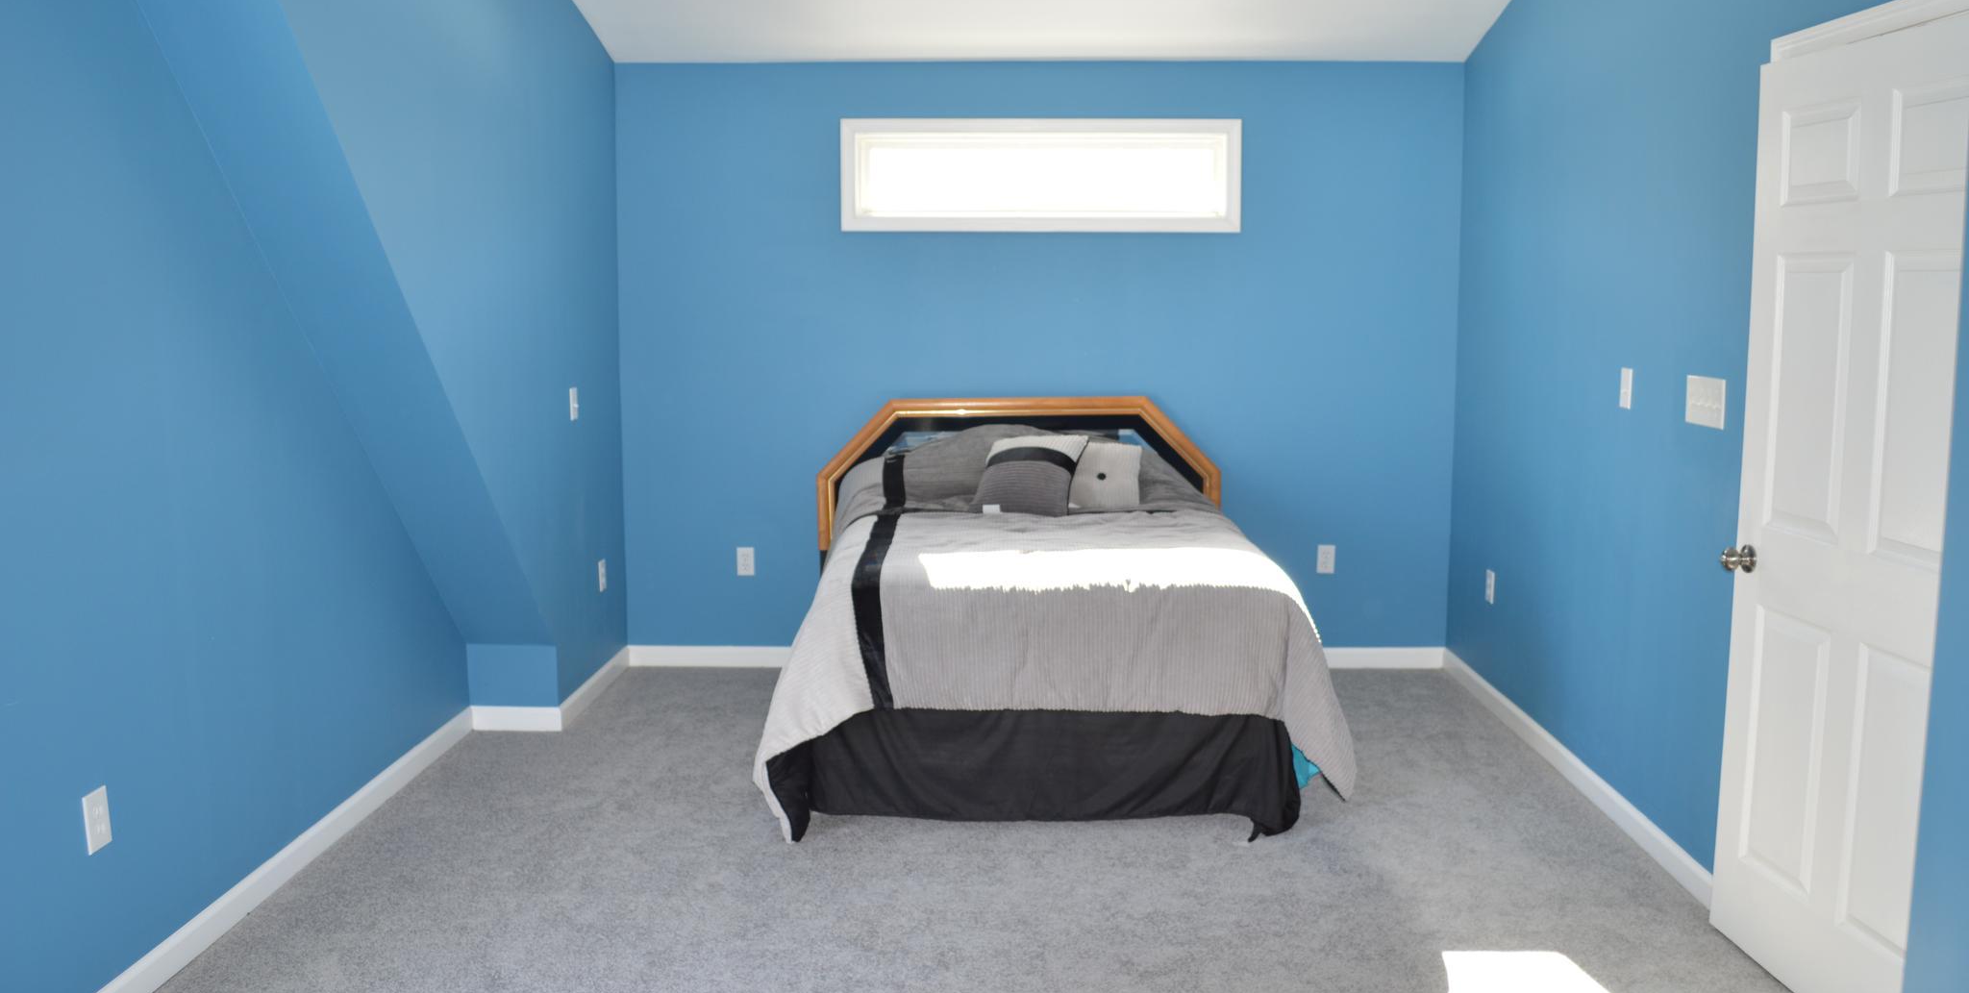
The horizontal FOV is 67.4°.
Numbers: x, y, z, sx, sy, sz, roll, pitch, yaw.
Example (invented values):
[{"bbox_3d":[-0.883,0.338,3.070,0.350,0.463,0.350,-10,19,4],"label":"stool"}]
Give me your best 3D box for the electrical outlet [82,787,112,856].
[{"bbox_3d":[-1.815,0.663,3.020,0.008,0.118,0.072,0,8,1],"label":"electrical outlet"}]

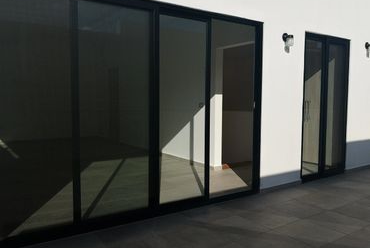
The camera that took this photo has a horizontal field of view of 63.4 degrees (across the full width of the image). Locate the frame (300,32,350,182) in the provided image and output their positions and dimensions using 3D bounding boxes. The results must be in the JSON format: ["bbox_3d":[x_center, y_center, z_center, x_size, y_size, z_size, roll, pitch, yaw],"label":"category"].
[{"bbox_3d":[2.211,-0.249,4.738,1.165,2.209,0.120,-2,5,-32],"label":"frame"}]

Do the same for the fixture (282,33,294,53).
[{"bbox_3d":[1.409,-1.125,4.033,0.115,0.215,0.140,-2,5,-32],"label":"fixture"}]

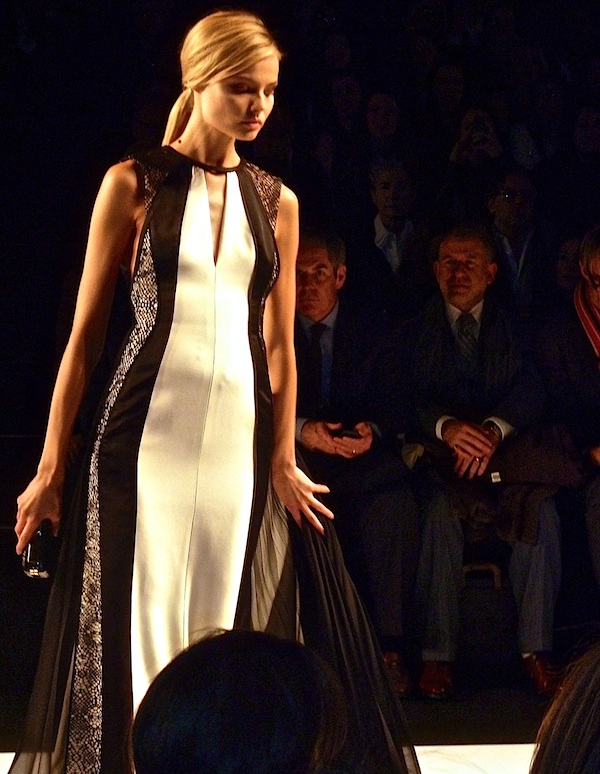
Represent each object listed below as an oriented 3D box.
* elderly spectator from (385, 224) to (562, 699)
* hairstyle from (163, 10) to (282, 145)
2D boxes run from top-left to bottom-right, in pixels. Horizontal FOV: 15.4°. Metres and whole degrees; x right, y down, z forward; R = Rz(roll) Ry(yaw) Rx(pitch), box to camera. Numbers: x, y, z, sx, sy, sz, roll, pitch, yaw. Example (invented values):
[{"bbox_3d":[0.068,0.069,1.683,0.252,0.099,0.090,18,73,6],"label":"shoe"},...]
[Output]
[{"bbox_3d":[0.500,0.176,6.398,0.540,1.270,0.800,0,8,-3],"label":"elderly spectator"},{"bbox_3d":[-0.148,-0.590,4.230,0.245,0.250,0.175,8,11,44],"label":"hairstyle"}]

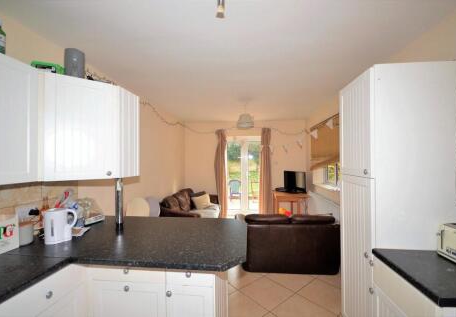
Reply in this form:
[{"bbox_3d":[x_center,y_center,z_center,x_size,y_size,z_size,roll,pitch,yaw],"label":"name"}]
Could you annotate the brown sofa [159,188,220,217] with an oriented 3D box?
[{"bbox_3d":[-0.740,1.120,4.220,0.840,0.770,1.380,0,0,7],"label":"brown sofa"}]

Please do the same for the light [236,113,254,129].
[{"bbox_3d":[0.285,-0.610,3.240,0.270,0.230,0.270,0,0,0],"label":"light"}]

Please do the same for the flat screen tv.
[{"bbox_3d":[1.446,0.511,4.280,0.500,0.440,0.150,0,0,38],"label":"flat screen tv"}]

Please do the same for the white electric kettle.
[{"bbox_3d":[-1.175,0.467,1.405,0.195,0.225,0.148,0,0,-37],"label":"white electric kettle"}]

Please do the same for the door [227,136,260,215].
[{"bbox_3d":[0.424,0.470,4.930,1.050,2.020,0.090,0,0,7],"label":"door"}]

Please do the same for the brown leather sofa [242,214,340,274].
[{"bbox_3d":[0.855,1.120,3.020,1.320,0.770,0.850,0,0,2],"label":"brown leather sofa"}]

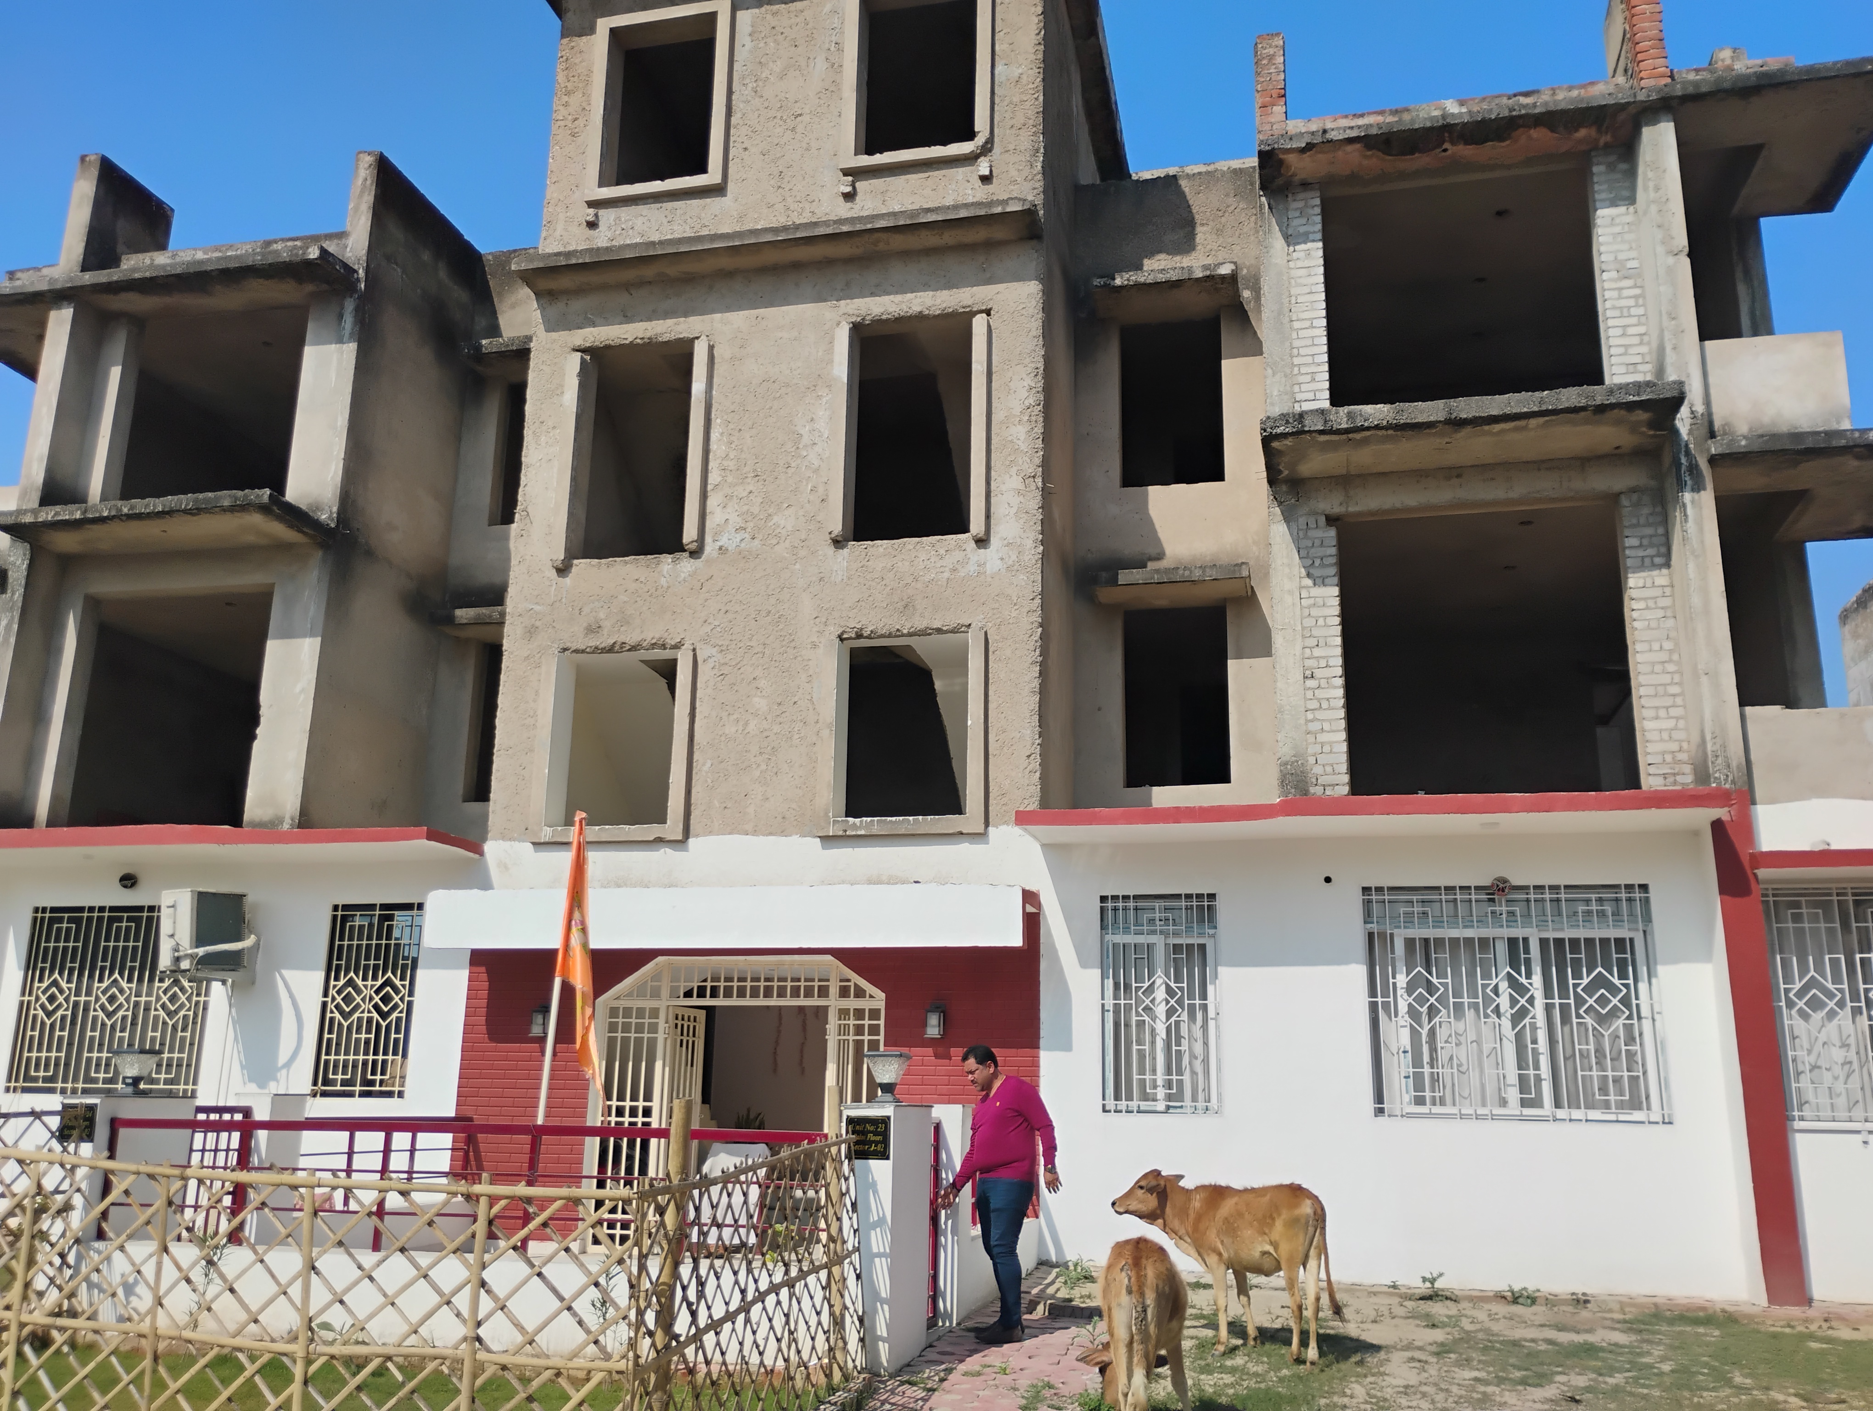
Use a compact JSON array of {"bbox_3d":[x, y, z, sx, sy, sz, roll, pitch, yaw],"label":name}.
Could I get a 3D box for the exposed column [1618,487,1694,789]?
[{"bbox_3d":[5.794,-0.471,12.261,0.362,2.632,0.244,-2,-15,13],"label":"exposed column"}]

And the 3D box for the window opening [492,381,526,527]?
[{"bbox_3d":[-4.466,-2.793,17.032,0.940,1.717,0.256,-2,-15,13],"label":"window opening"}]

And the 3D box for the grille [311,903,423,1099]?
[{"bbox_3d":[-5.170,2.674,13.808,0.929,1.735,0.052,-2,-14,14],"label":"grille"}]

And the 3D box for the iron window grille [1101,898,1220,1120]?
[{"bbox_3d":[1.817,2.423,12.360,0.940,1.744,0.169,-2,-15,13],"label":"iron window grille"}]

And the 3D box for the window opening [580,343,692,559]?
[{"bbox_3d":[-2.870,-2.400,14.561,1.155,2.126,0.307,-2,-15,13],"label":"window opening"}]

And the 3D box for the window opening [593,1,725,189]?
[{"bbox_3d":[-2.791,-6.116,15.477,1.376,1.998,0.252,-2,-14,14],"label":"window opening"}]

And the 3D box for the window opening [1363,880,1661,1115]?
[{"bbox_3d":[4.442,2.280,11.709,2.130,1.778,0.075,-2,-15,13],"label":"window opening"}]

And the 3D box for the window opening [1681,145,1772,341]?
[{"bbox_3d":[6.594,-3.708,12.588,0.675,1.860,0.307,-2,-15,13],"label":"window opening"}]

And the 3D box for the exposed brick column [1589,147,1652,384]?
[{"bbox_3d":[5.701,-3.485,12.660,0.307,2.351,0.266,-2,-15,13],"label":"exposed brick column"}]

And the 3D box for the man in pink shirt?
[{"bbox_3d":[0.360,2.839,8.931,0.660,1.642,0.560,9,-16,-28],"label":"man in pink shirt"}]

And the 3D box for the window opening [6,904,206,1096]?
[{"bbox_3d":[-7.660,2.756,14.236,2.095,1.737,0.204,-2,-15,13],"label":"window opening"}]

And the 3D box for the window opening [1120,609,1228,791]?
[{"bbox_3d":[2.353,-0.074,14.843,1.002,1.798,0.237,-2,-14,14],"label":"window opening"}]

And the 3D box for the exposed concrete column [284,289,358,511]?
[{"bbox_3d":[-6.355,-3.052,15.927,0.620,2.519,0.301,-2,-15,13],"label":"exposed concrete column"}]

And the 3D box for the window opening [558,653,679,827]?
[{"bbox_3d":[-2.988,0.324,14.142,1.227,1.654,0.263,-2,-15,13],"label":"window opening"}]

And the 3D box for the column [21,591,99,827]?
[{"bbox_3d":[-8.951,0.118,15.550,0.311,2.531,0.252,-2,-14,14],"label":"column"}]

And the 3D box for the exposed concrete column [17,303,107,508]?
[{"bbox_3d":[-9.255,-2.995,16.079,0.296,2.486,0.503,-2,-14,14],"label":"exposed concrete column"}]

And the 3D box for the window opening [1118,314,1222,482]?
[{"bbox_3d":[2.457,-3.129,15.818,1.026,1.883,0.226,-2,-15,13],"label":"window opening"}]

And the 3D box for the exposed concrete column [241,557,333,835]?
[{"bbox_3d":[-6.393,-0.063,15.153,0.604,2.867,0.301,-2,-15,13],"label":"exposed concrete column"}]

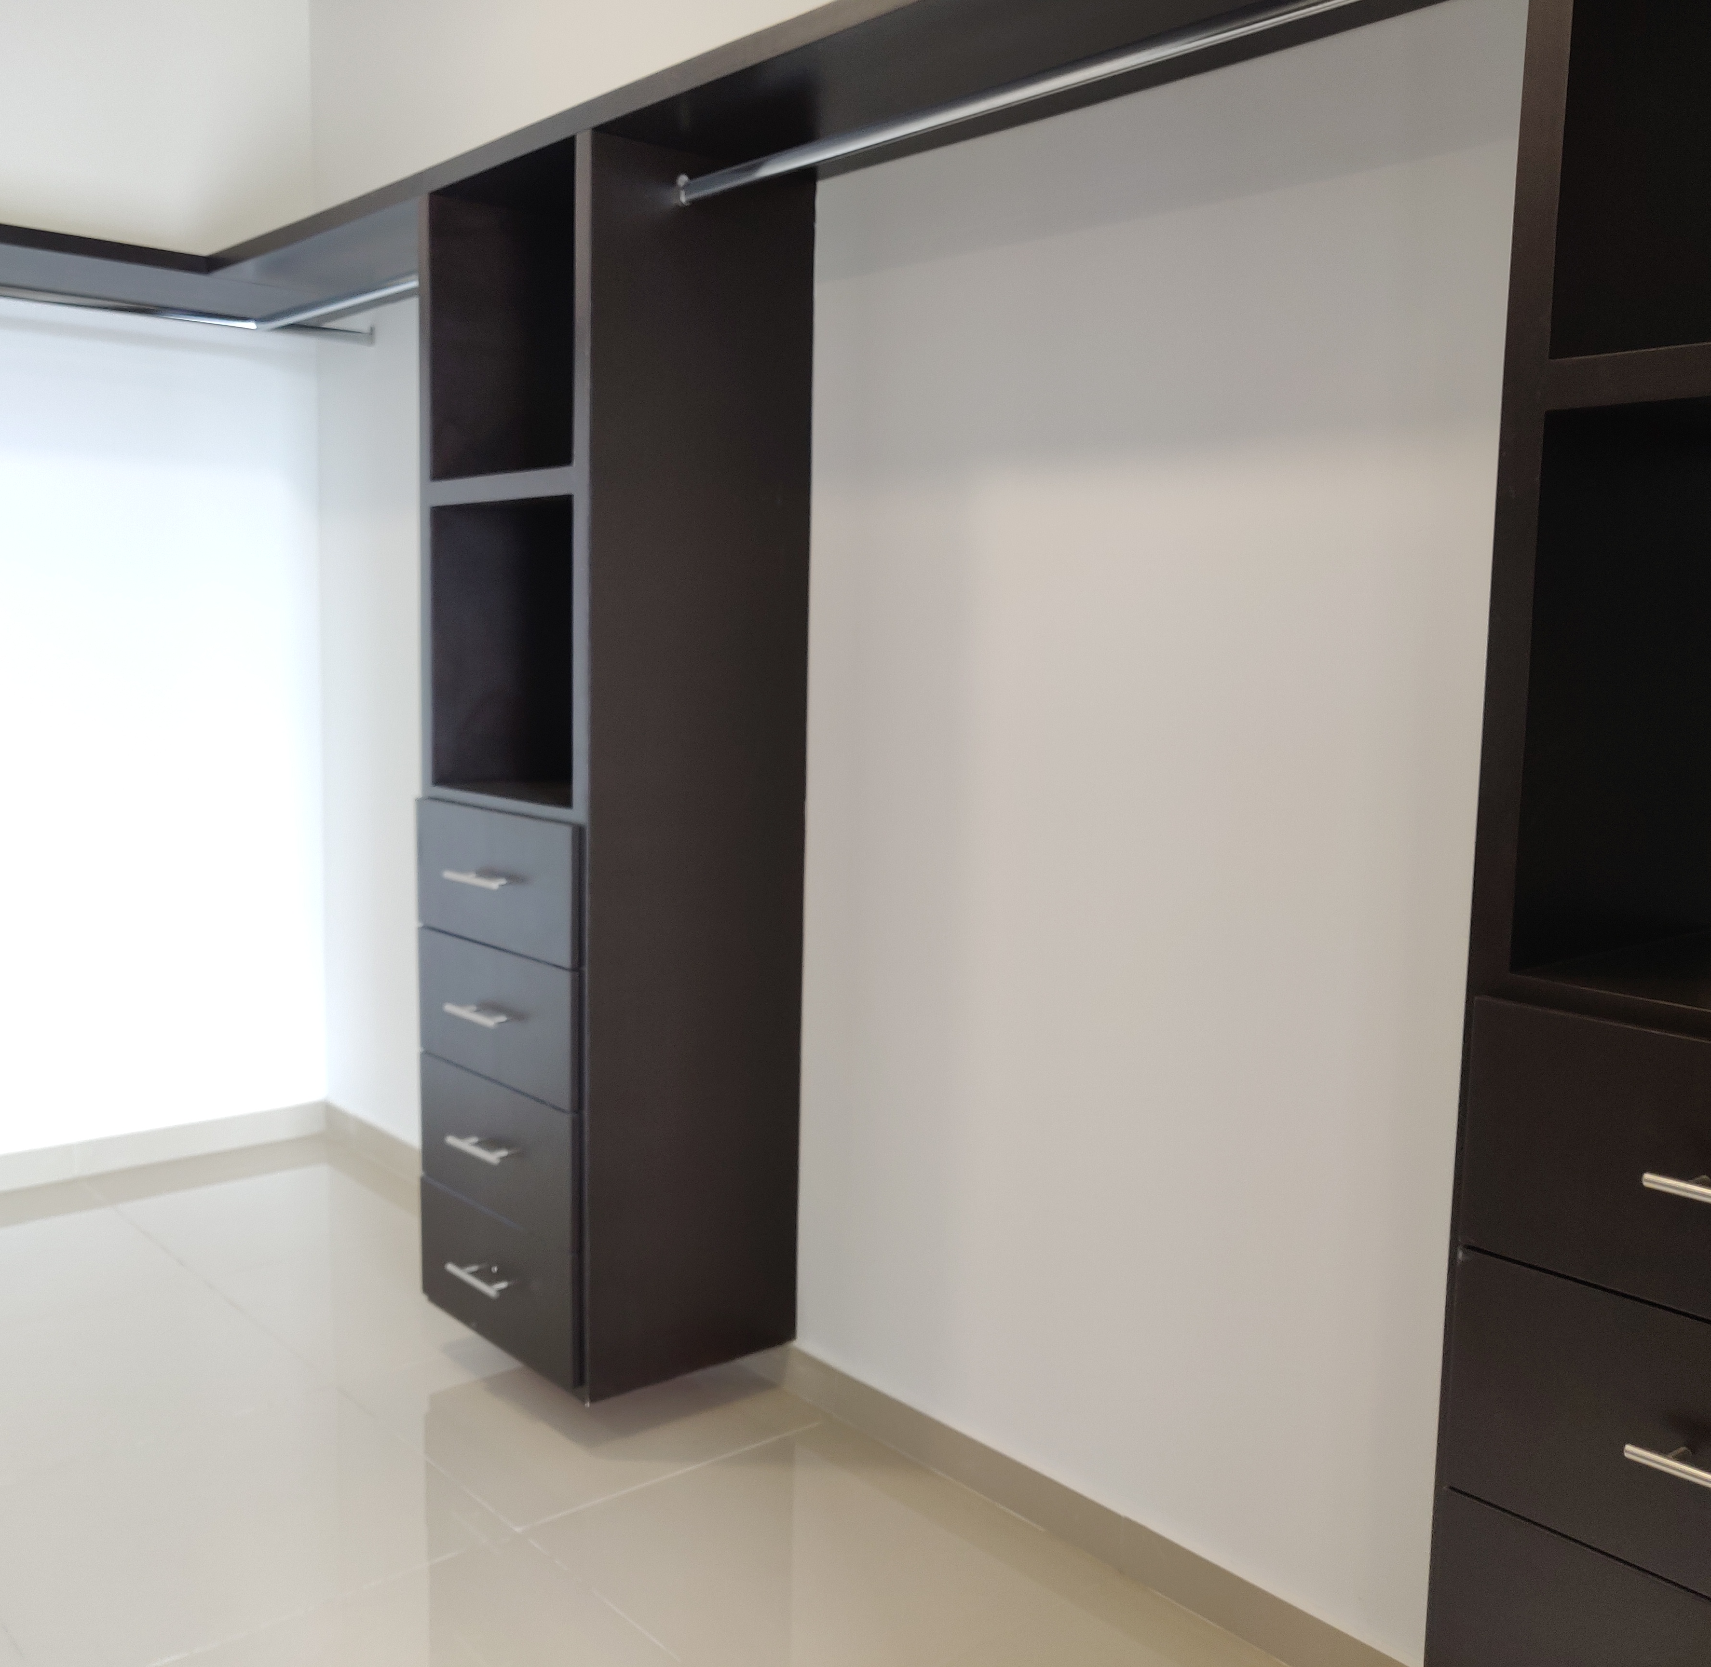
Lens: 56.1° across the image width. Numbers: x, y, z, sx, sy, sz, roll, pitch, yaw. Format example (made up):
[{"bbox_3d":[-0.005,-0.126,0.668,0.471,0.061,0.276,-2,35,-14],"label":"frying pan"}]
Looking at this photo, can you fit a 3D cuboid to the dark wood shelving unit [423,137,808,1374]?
[{"bbox_3d":[-0.416,-0.092,2.685,0.429,1.880,0.530,-4,9,-41],"label":"dark wood shelving unit"}]

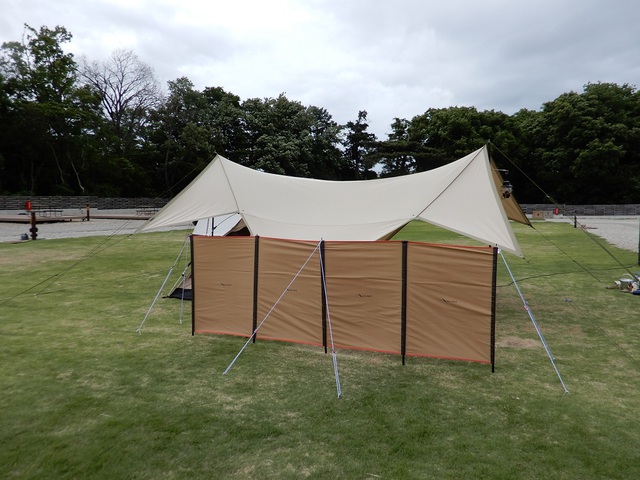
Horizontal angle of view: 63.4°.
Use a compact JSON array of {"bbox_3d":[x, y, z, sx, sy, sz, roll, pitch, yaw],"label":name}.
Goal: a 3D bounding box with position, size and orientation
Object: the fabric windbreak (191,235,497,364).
[{"bbox_3d":[0.067,0.547,5.194,3.255,1.120,0.140,2,5,21],"label":"fabric windbreak"}]

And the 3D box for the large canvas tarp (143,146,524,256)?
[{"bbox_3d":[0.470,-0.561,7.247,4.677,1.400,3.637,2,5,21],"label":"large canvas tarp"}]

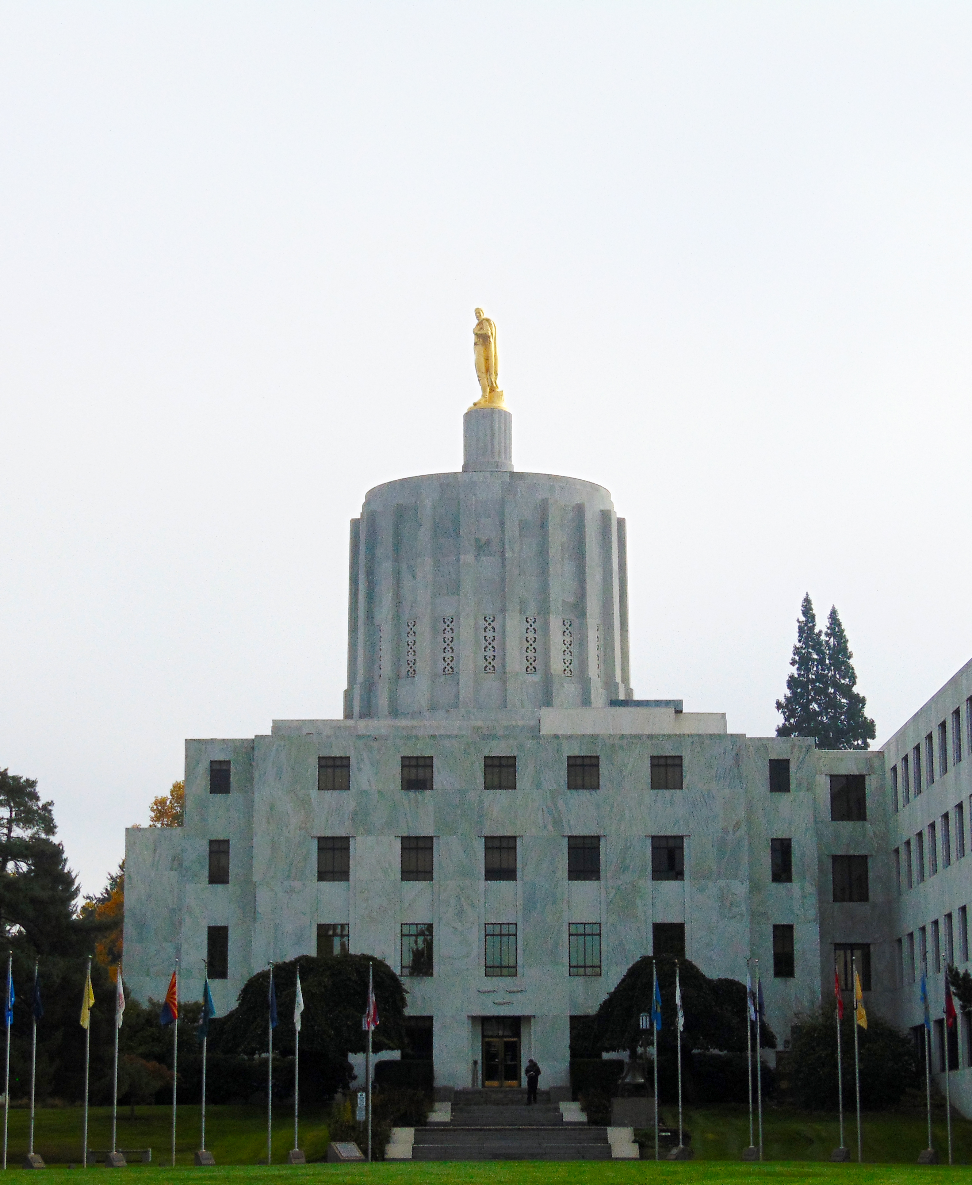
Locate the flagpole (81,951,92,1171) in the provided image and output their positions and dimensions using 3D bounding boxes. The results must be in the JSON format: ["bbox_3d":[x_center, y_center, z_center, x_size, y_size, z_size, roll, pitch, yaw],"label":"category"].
[{"bbox_3d":[-11.791,13.885,95.860,0.100,6.200,0.100,0,-10,0],"label":"flagpole"}]

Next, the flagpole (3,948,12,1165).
[{"bbox_3d":[-13.779,13.476,93.400,0.100,6.200,0.100,0,-10,0],"label":"flagpole"}]

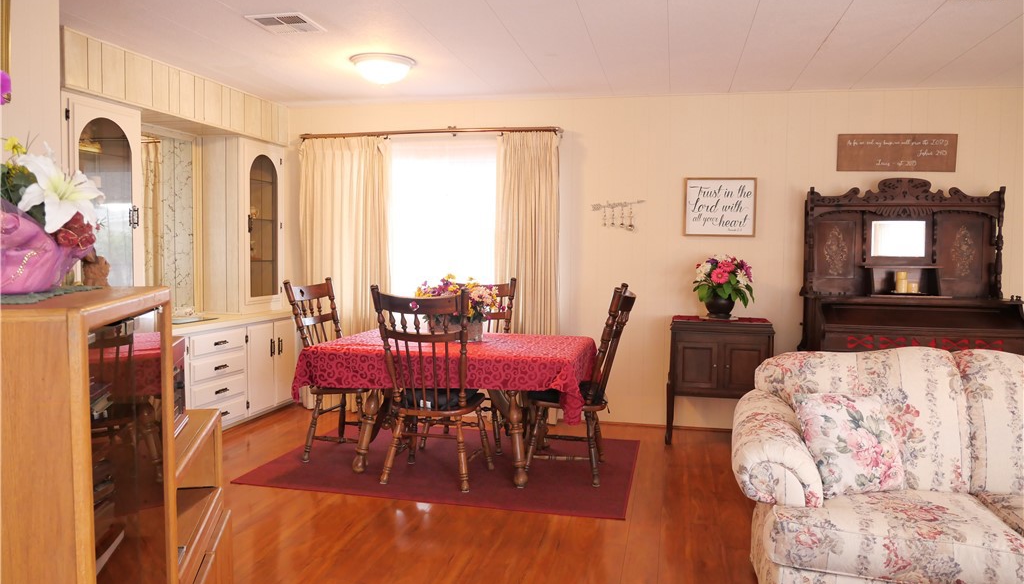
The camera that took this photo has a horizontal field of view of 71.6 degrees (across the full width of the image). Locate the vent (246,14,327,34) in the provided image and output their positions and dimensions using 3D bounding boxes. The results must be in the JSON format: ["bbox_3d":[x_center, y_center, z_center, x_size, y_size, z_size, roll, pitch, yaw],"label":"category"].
[{"bbox_3d":[-1.166,-1.371,3.676,0.327,0.025,0.320,2,3,13],"label":"vent"}]

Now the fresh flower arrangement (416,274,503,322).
[{"bbox_3d":[-0.336,0.038,4.367,0.510,0.280,0.300,2,3,13],"label":"fresh flower arrangement"}]

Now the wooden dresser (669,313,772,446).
[{"bbox_3d":[1.405,0.606,4.839,0.680,0.830,0.380,2,4,13],"label":"wooden dresser"}]

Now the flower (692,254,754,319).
[{"bbox_3d":[1.425,-0.032,4.790,0.400,0.440,0.360,2,4,13],"label":"flower"}]

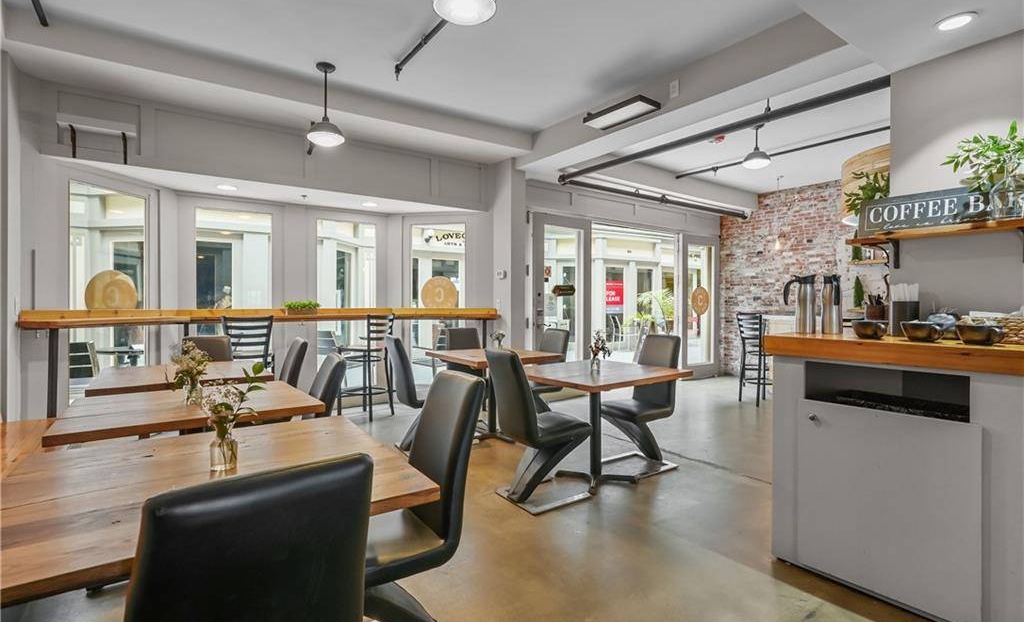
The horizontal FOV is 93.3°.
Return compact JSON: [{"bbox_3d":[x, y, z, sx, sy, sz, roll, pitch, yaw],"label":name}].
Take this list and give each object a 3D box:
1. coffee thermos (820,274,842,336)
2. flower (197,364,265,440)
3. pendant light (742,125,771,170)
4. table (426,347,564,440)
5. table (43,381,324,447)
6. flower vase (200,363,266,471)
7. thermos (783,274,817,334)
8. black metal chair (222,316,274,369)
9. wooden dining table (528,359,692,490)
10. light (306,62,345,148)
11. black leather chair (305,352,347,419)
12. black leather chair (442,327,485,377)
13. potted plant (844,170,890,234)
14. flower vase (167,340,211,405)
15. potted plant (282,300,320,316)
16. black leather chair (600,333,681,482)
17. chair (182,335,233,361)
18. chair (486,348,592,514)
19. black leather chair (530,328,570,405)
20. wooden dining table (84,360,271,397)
[{"bbox_3d":[1.624,-0.033,2.441,0.110,0.305,0.165,0,1,17],"label":"coffee thermos"},{"bbox_3d":[-0.775,0.248,1.340,0.190,0.215,0.170,0,1,0],"label":"flower"},{"bbox_3d":[2.377,-1.608,4.686,0.255,0.370,0.255,0,1,0],"label":"pendant light"},{"bbox_3d":[-0.176,0.769,4.462,0.920,0.750,0.920,-1,1,-36],"label":"table"},{"bbox_3d":[-1.455,0.790,2.237,0.910,0.750,0.850,-1,1,-36],"label":"table"},{"bbox_3d":[-0.825,0.310,1.415,0.160,0.305,0.155,-1,1,-30],"label":"flower vase"},{"bbox_3d":[1.455,-0.036,2.450,0.155,0.300,0.100,1,1,31],"label":"thermos"},{"bbox_3d":[-2.420,0.597,4.450,0.430,1.090,0.470,-1,1,-27],"label":"black metal chair"},{"bbox_3d":[0.600,0.790,3.395,0.950,0.750,0.870,-1,1,-36],"label":"wooden dining table"},{"bbox_3d":[-1.366,-1.510,3.527,0.265,0.535,0.265,0,1,0],"label":"light"},{"bbox_3d":[-1.174,0.698,2.409,0.620,0.930,0.430,-1,1,-36],"label":"black leather chair"},{"bbox_3d":[-0.356,0.663,4.781,0.420,0.950,0.580,-1,1,-36],"label":"black leather chair"},{"bbox_3d":[1.976,-0.595,2.650,0.320,0.360,0.330,-1,1,-36],"label":"potted plant"},{"bbox_3d":[-1.527,0.291,2.280,0.165,0.295,0.160,-1,1,-30],"label":"flower vase"},{"bbox_3d":[-2.203,-0.033,5.084,0.380,0.160,0.140,-1,1,-36],"label":"potted plant"},{"bbox_3d":[0.947,0.686,3.636,0.580,0.950,0.420,-1,1,-36],"label":"black leather chair"},{"bbox_3d":[-2.339,0.681,3.756,0.420,0.950,0.580,-1,1,-36],"label":"chair"},{"bbox_3d":[0.135,0.689,2.989,0.620,0.930,0.430,-1,1,-36],"label":"chair"},{"bbox_3d":[0.191,0.666,4.426,0.610,0.930,0.430,-1,1,-36],"label":"black leather chair"},{"bbox_3d":[-2.117,0.776,3.147,0.900,0.750,0.900,-1,1,-36],"label":"wooden dining table"}]

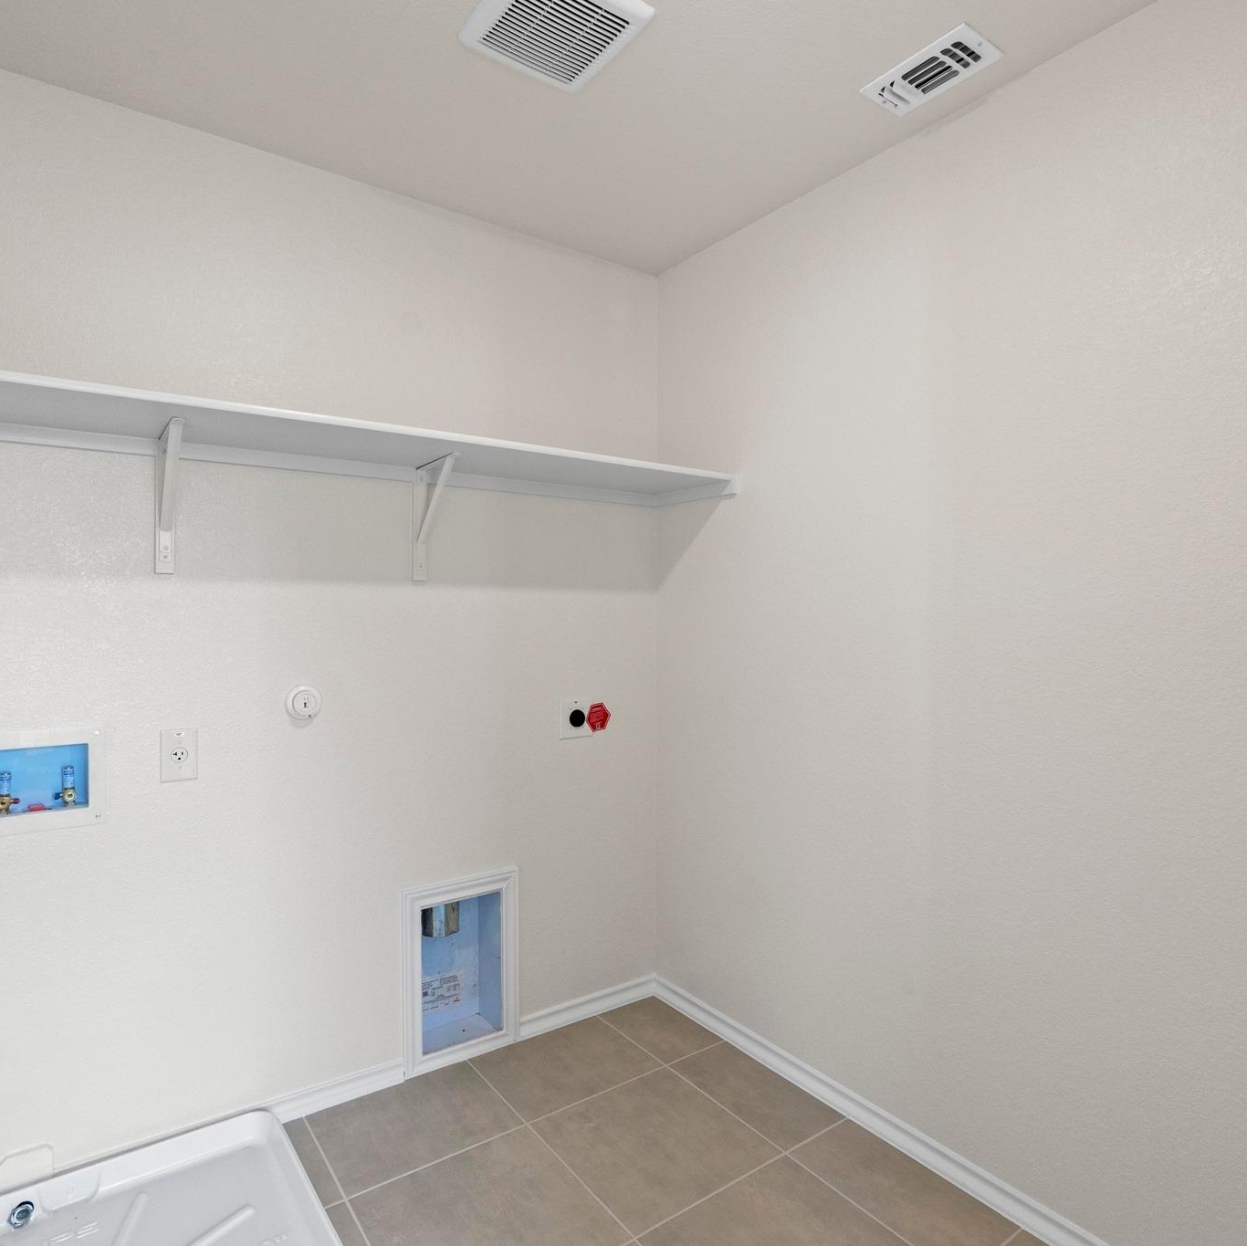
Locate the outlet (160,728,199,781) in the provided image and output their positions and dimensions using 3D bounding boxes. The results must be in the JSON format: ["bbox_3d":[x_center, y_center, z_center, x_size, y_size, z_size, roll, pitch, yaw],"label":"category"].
[{"bbox_3d":[-1.051,0.313,1.844,0.076,0.118,0.010,0,0,-35],"label":"outlet"}]

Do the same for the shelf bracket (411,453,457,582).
[{"bbox_3d":[-0.502,-0.270,2.076,0.038,0.311,0.265,0,0,-35],"label":"shelf bracket"}]

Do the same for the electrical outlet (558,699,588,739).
[{"bbox_3d":[-0.154,0.306,2.480,0.117,0.119,0.012,0,0,-35],"label":"electrical outlet"}]

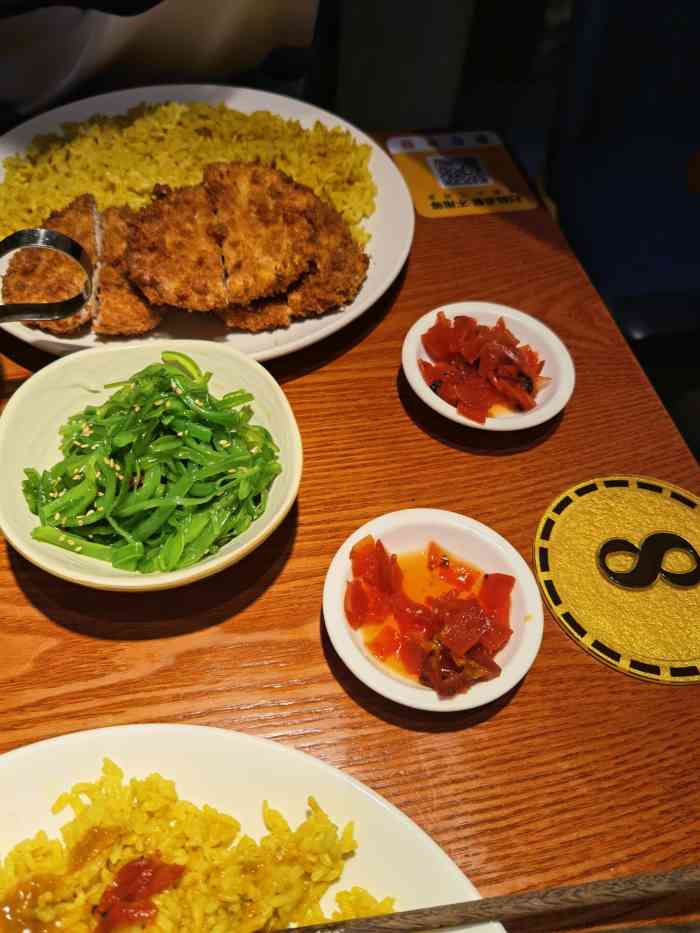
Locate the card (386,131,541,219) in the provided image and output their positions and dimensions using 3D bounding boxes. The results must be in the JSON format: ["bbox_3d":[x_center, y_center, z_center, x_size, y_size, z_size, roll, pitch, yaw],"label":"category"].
[{"bbox_3d":[0.076,-0.203,0.501,0.085,0.003,0.092,-9,56,-12],"label":"card"}]

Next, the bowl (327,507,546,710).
[{"bbox_3d":[0.033,0.060,0.301,0.088,0.023,0.088,3,55,-4],"label":"bowl"}]

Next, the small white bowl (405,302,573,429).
[{"bbox_3d":[0.071,-0.048,0.381,0.088,0.023,0.088,3,55,-4],"label":"small white bowl"}]

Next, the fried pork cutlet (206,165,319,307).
[{"bbox_3d":[-0.047,-0.126,0.395,0.052,0.018,0.096,-7,63,-10],"label":"fried pork cutlet"}]

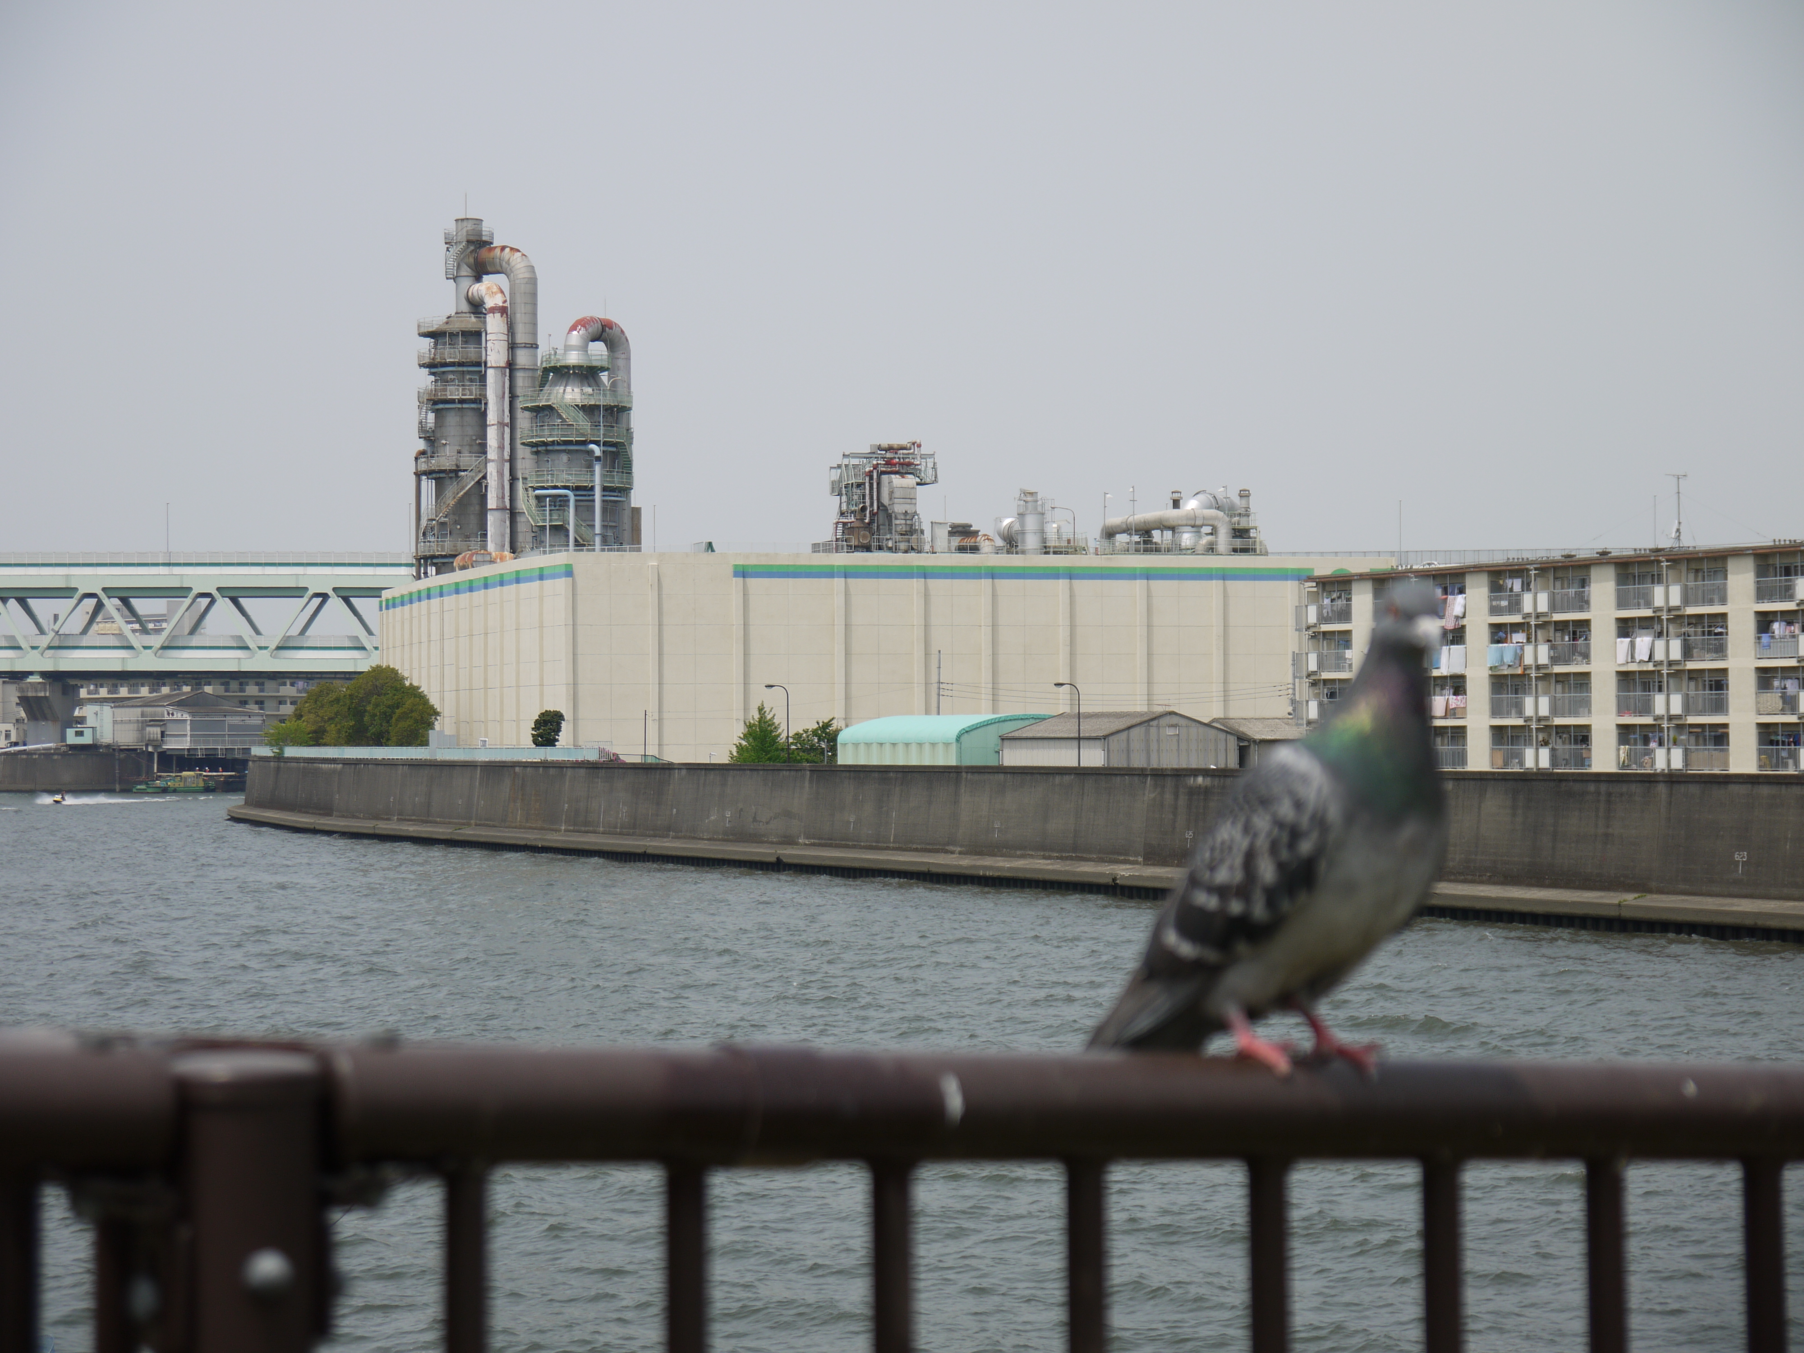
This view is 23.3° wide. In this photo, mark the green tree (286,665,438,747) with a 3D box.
[{"bbox_3d":[-43.157,3.880,350.000,12.000,9.400,10.500,0,-1,0],"label":"green tree"}]

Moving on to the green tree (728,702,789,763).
[{"bbox_3d":[-8.562,4.356,262.000,3.800,5.700,3.700,0,-1,0],"label":"green tree"}]

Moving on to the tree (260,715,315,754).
[{"bbox_3d":[-49.774,4.874,355.000,4.300,3.500,4.000,0,-1,0],"label":"tree"}]

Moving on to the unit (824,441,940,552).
[{"bbox_3d":[-1.547,-12.625,310.000,7.000,8.000,6.000,0,-1,-13],"label":"unit"}]

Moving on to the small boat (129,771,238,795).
[{"bbox_3d":[-95.631,13.932,583.000,14.200,3.200,3.800,0,-1,3],"label":"small boat"}]

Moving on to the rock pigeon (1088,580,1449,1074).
[{"bbox_3d":[0.214,0.088,2.560,0.215,0.286,0.125,-1,-1,35],"label":"rock pigeon"}]

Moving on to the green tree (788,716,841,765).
[{"bbox_3d":[-5.148,4.715,260.000,3.600,4.800,3.500,0,-1,0],"label":"green tree"}]

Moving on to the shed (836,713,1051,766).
[{"bbox_3d":[3.390,4.517,244.500,8.000,4.700,17.000,0,-1,-23],"label":"shed"}]

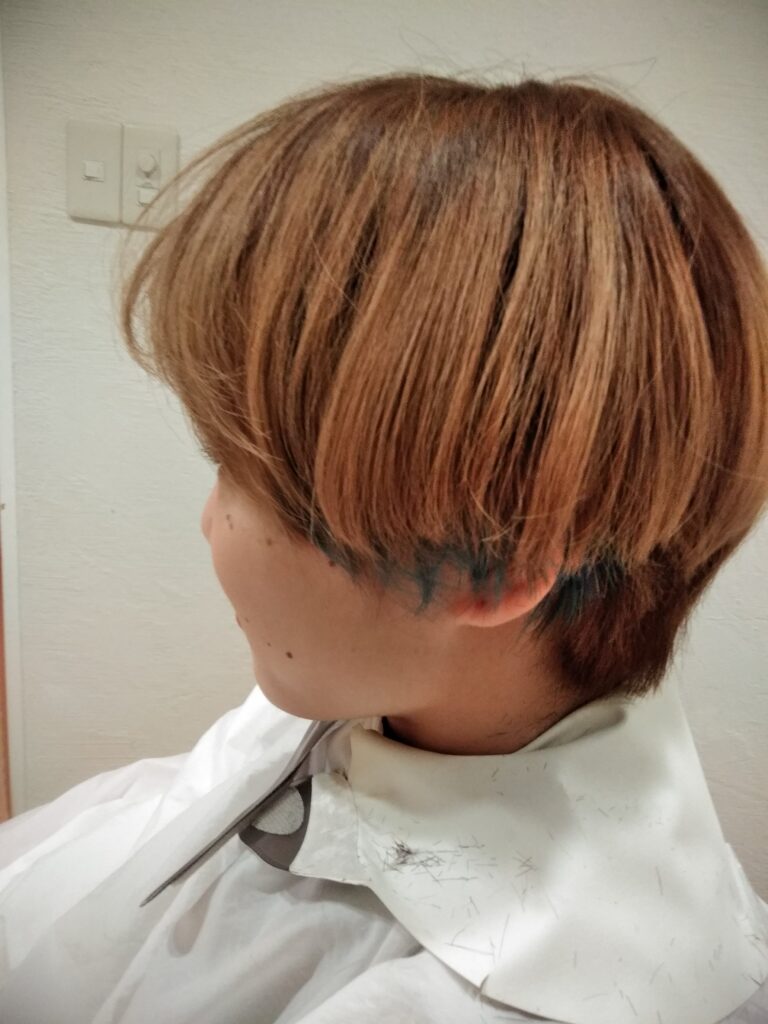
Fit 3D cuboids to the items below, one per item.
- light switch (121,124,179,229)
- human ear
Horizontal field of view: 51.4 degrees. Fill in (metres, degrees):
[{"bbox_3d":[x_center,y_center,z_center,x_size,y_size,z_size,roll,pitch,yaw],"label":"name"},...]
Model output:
[{"bbox_3d":[-0.308,-0.439,1.050,0.070,0.120,0.018,4,16,-7],"label":"light switch"},{"bbox_3d":[0.043,0.011,0.265,0.038,0.060,0.025,18,17,15],"label":"human ear"}]

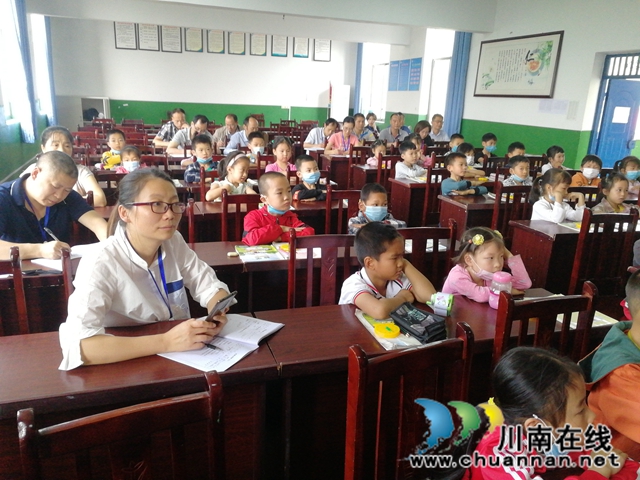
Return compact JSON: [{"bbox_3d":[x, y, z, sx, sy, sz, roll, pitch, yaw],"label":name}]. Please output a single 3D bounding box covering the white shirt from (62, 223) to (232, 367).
[{"bbox_3d":[-0.604,0.204,1.691,0.540,0.570,0.420,-10,20,-37],"label":"white shirt"}]

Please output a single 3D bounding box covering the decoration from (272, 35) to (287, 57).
[{"bbox_3d":[-0.990,-4.849,12.387,0.408,0.580,0.030,-3,17,-18],"label":"decoration"}]

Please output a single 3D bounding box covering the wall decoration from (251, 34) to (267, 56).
[{"bbox_3d":[-1.596,-5.102,13.015,0.419,0.552,0.025,-3,17,-19],"label":"wall decoration"}]

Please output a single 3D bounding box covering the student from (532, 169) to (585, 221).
[{"bbox_3d":[1.642,0.018,3.700,0.440,1.115,0.500,-6,18,-28],"label":"student"}]

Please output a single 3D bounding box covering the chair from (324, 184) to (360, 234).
[{"bbox_3d":[0.257,0.154,3.215,0.385,0.941,0.450,-3,16,-17],"label":"chair"}]

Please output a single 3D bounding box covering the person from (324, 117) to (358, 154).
[{"bbox_3d":[0.280,-1.129,7.196,0.540,1.265,0.650,-3,17,-18],"label":"person"}]

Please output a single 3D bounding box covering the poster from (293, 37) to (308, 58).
[{"bbox_3d":[-0.471,-4.888,12.554,0.400,0.580,0.030,-3,17,-18],"label":"poster"}]

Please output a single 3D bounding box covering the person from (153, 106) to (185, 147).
[{"bbox_3d":[-2.338,-1.427,7.860,0.520,1.276,0.750,-3,16,-17],"label":"person"}]

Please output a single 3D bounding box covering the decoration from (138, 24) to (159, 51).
[{"bbox_3d":[-4.163,-4.945,12.149,0.480,0.636,0.025,-3,17,-19],"label":"decoration"}]

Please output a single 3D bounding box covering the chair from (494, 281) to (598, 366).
[{"bbox_3d":[0.798,0.665,1.577,0.411,0.971,0.440,-3,17,-19],"label":"chair"}]

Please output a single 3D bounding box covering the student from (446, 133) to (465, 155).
[{"bbox_3d":[1.758,-0.869,6.676,0.370,1.090,0.500,-3,17,-19],"label":"student"}]

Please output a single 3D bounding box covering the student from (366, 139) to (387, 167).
[{"bbox_3d":[0.669,-0.750,6.256,0.360,1.001,0.480,-3,17,-19],"label":"student"}]

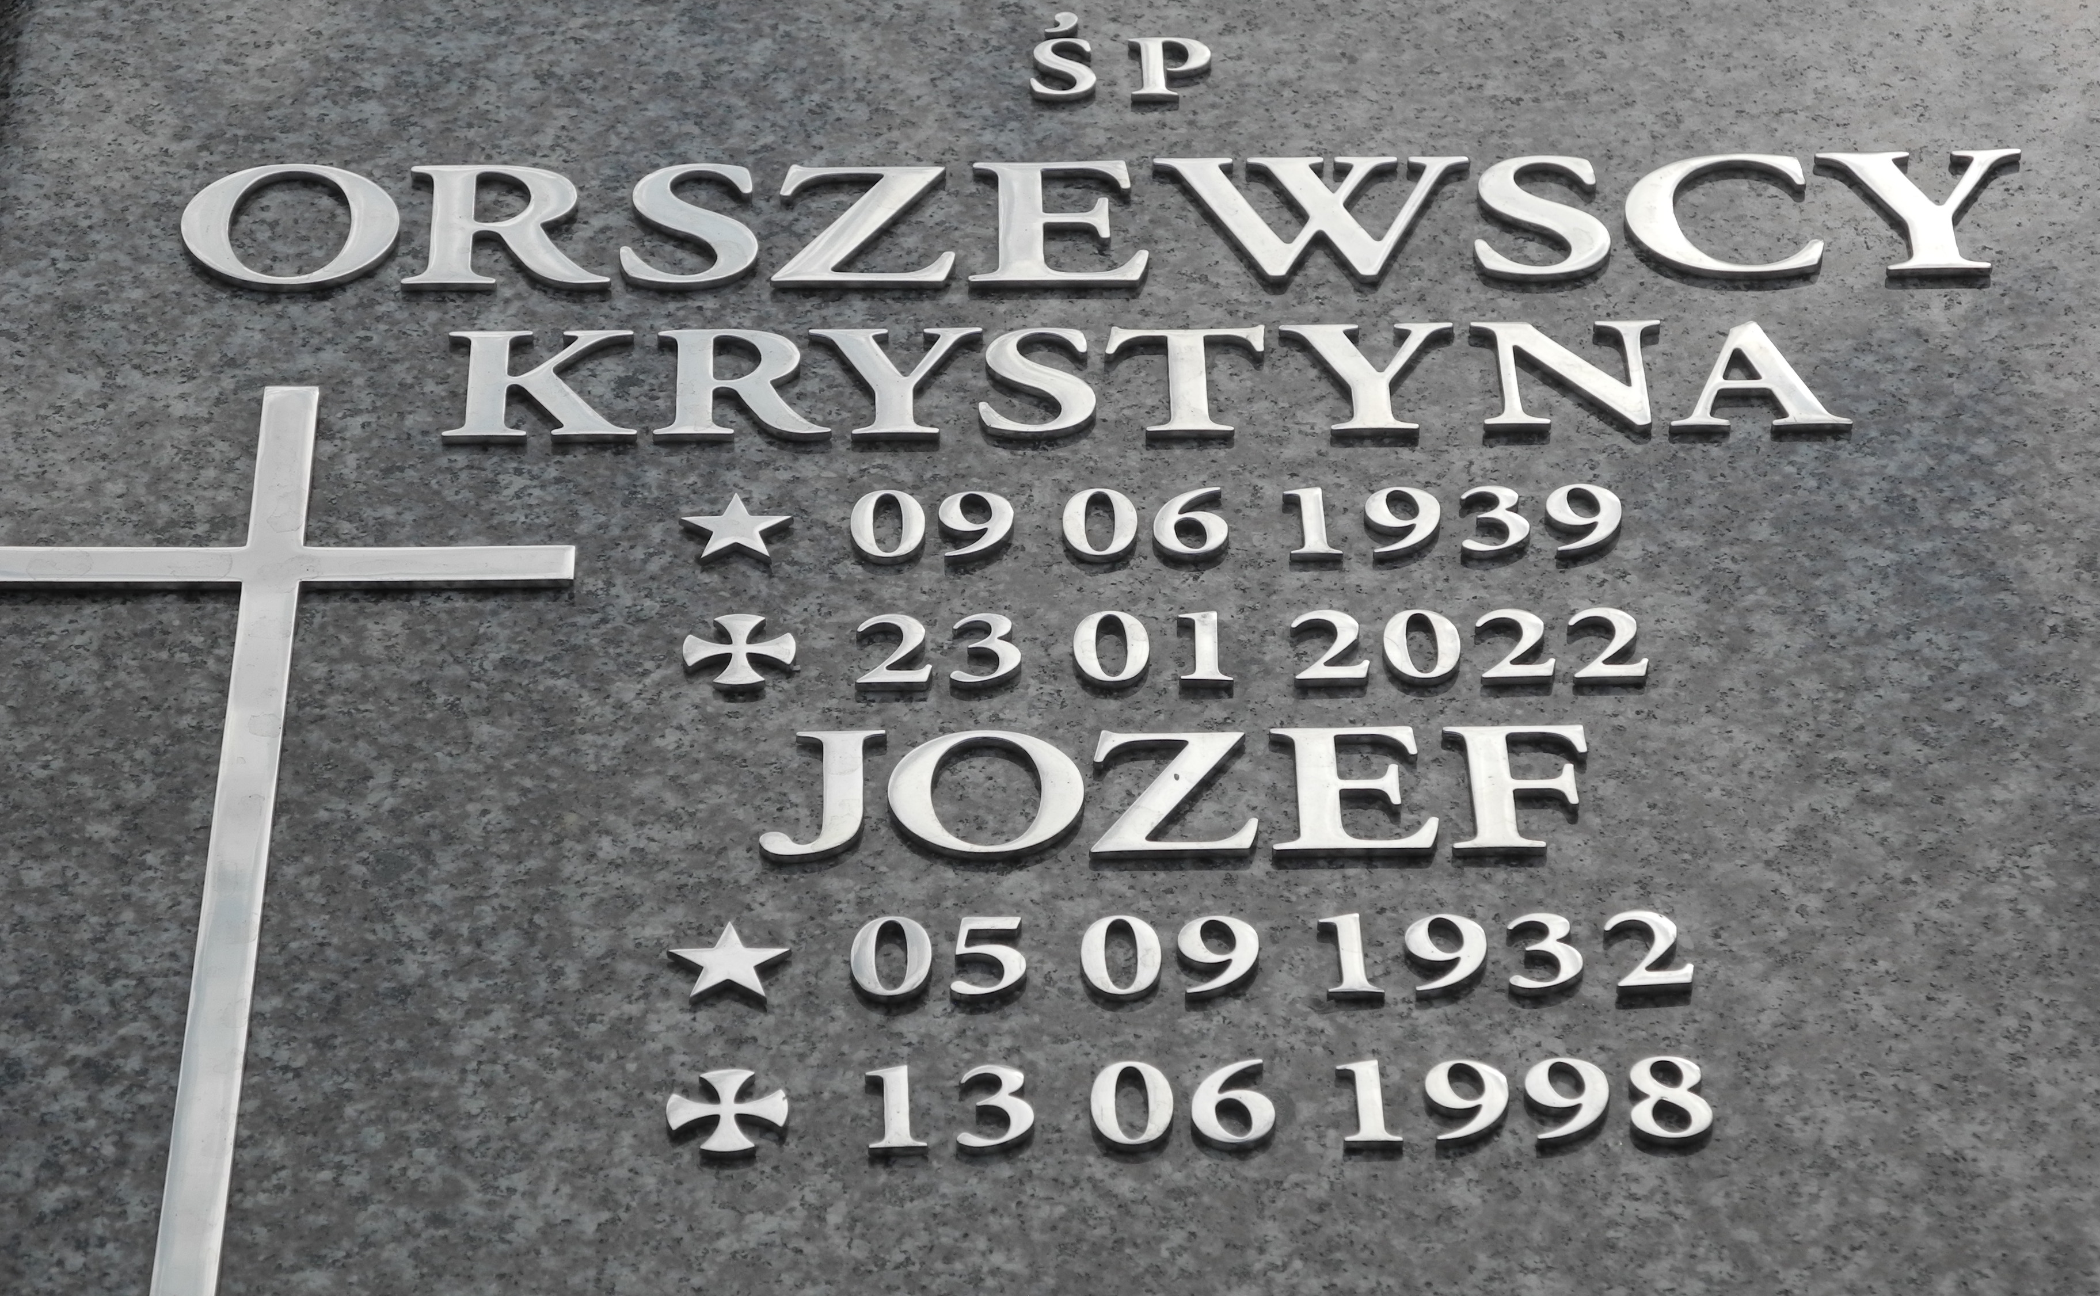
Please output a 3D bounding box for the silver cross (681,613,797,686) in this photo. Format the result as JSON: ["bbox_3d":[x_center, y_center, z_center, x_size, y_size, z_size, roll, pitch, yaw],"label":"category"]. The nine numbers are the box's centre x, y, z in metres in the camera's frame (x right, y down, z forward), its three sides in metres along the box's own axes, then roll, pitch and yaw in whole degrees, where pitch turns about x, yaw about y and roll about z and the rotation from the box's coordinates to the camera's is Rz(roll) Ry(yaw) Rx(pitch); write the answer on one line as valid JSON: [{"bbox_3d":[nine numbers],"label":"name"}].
[{"bbox_3d":[-0.083,0.001,1.938,0.030,0.003,0.030,0,39,0],"label":"silver cross"}]

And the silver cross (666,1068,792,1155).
[{"bbox_3d":[-0.080,0.116,1.795,0.030,0.003,0.030,0,39,0],"label":"silver cross"}]

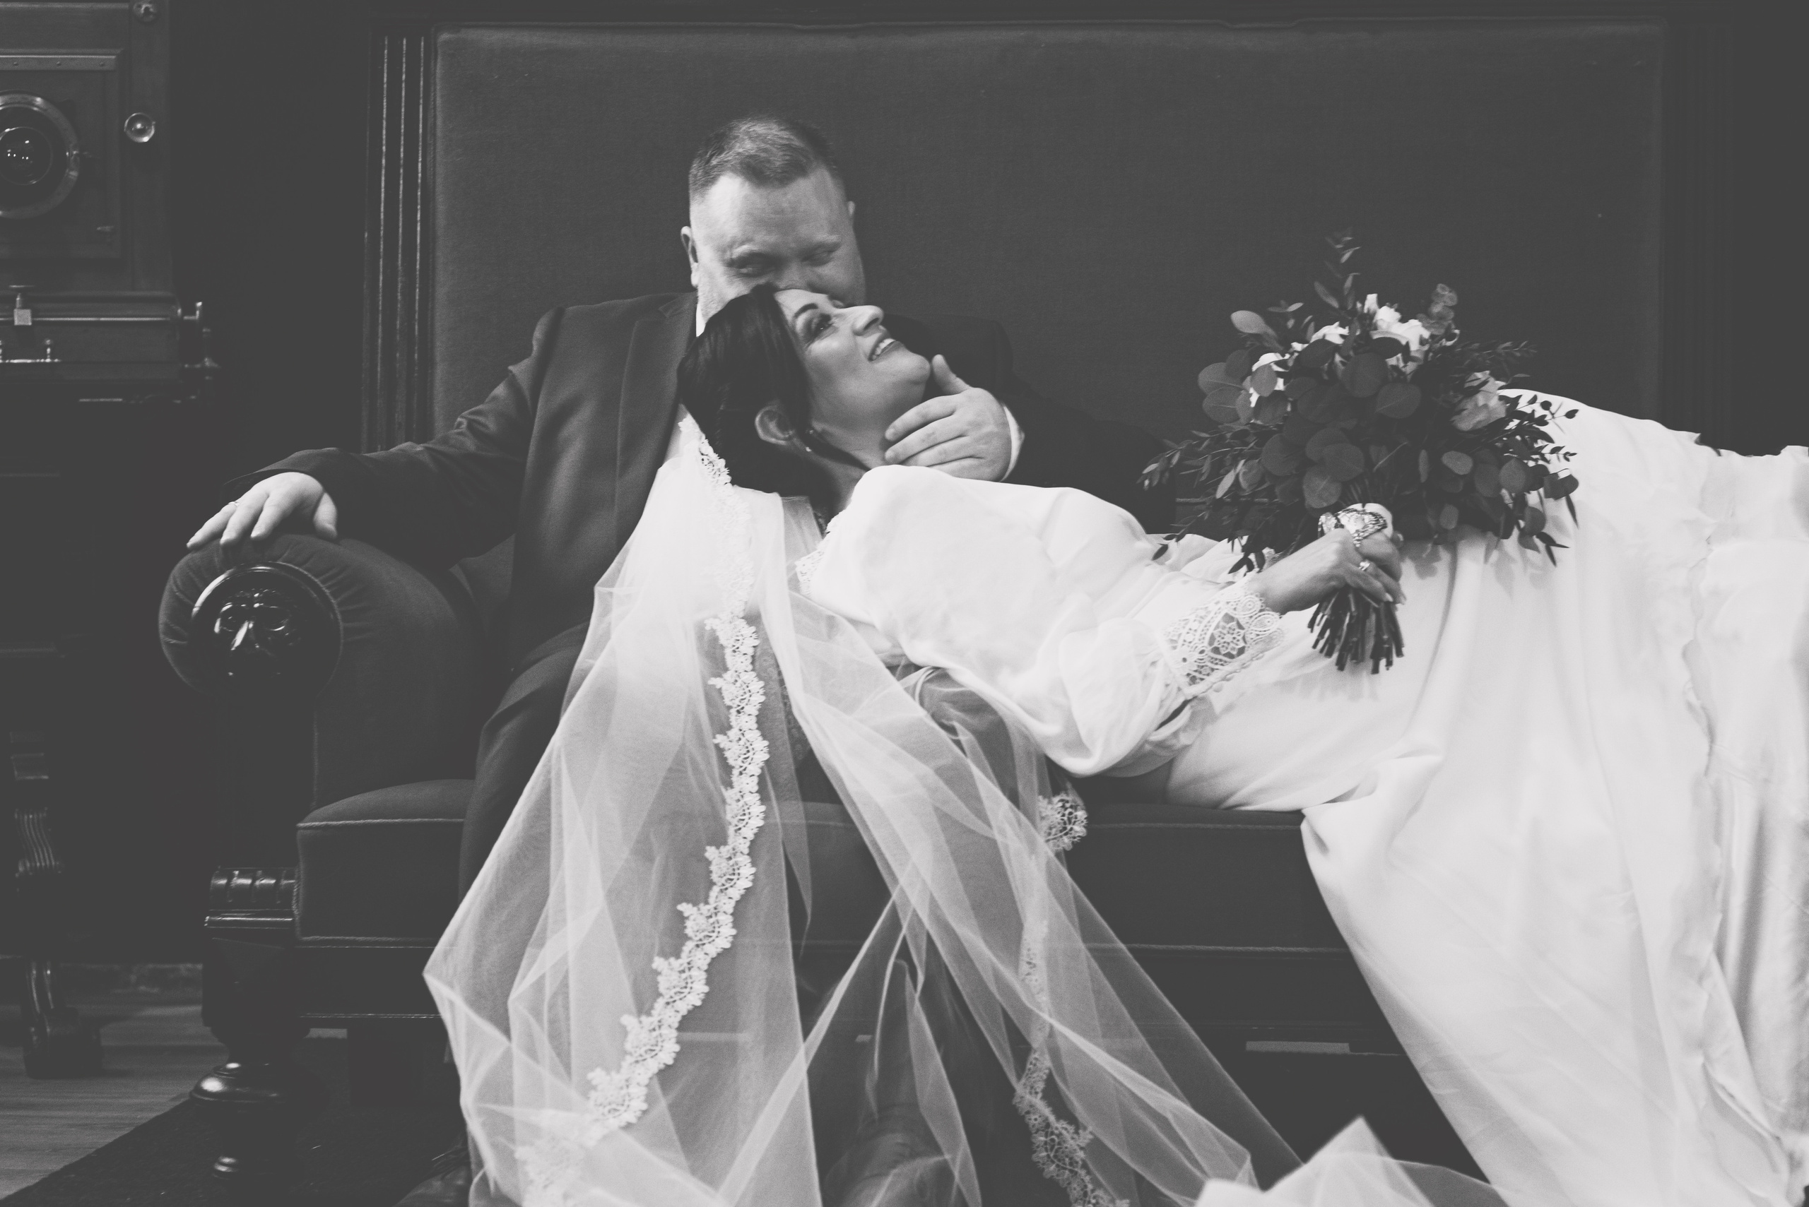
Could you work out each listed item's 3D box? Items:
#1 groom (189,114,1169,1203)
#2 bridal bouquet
[{"bbox_3d":[-0.220,0.045,4.370,0.990,1.140,0.920,0,1,-1],"label":"groom"},{"bbox_3d":[0.460,-0.152,4.280,0.430,0.440,0.370,0,1,3],"label":"bridal bouquet"}]

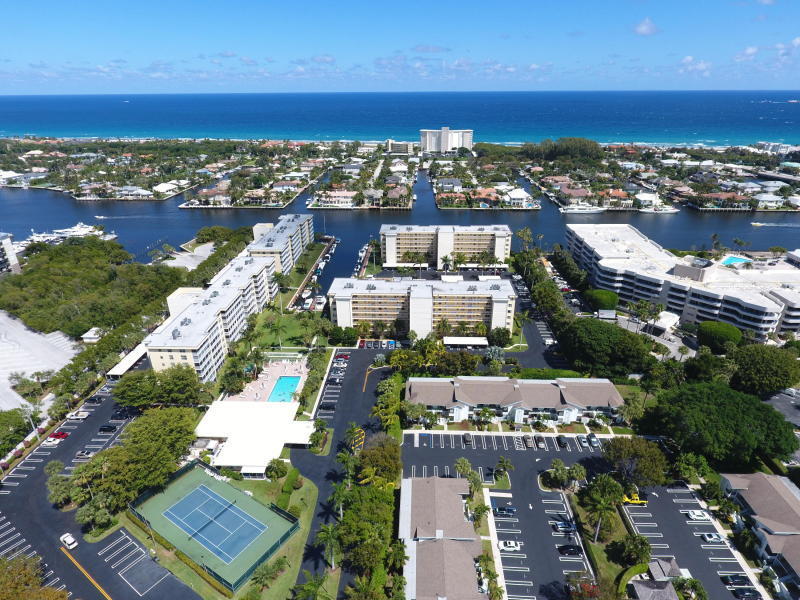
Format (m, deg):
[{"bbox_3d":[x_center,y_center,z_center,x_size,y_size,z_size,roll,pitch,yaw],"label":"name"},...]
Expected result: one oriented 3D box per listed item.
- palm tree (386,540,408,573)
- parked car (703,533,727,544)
[{"bbox_3d":[-0.475,53.946,95.622,4.900,7.300,4.900,0,24,0],"label":"palm tree"},{"bbox_3d":[70.399,52.945,103.328,4.550,1.450,1.820,0,24,1],"label":"parked car"}]

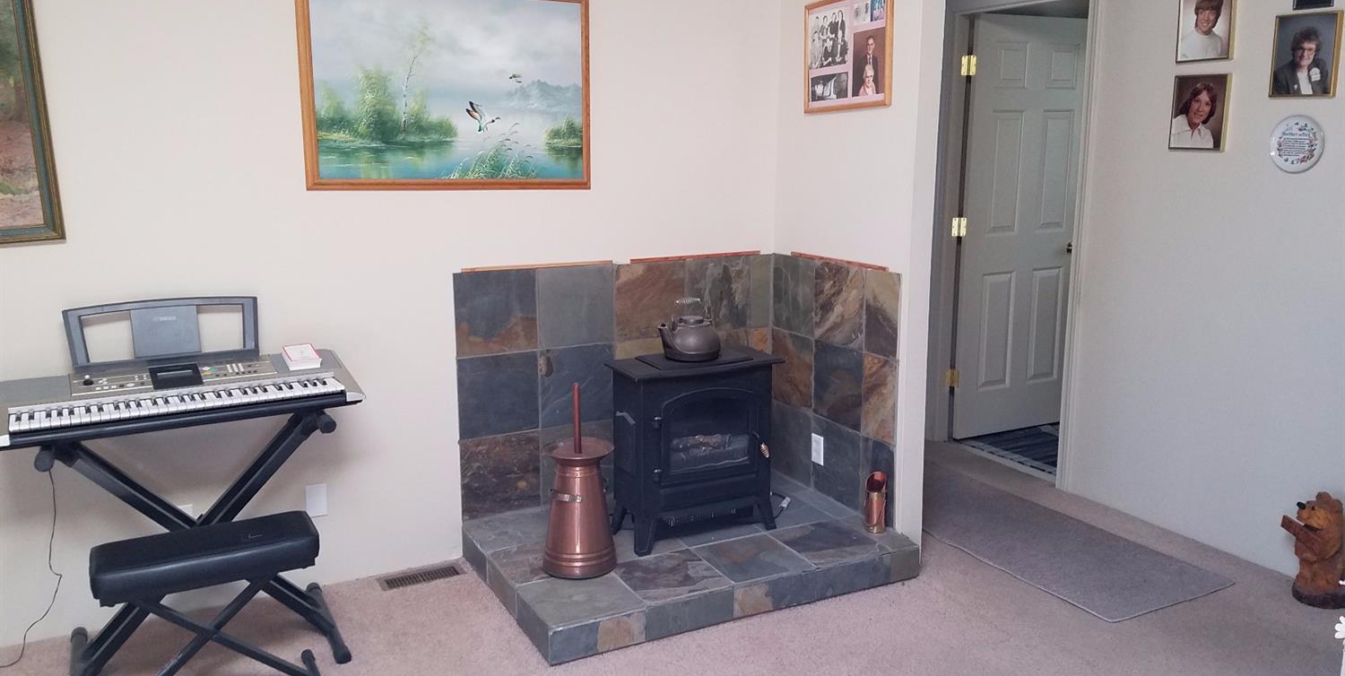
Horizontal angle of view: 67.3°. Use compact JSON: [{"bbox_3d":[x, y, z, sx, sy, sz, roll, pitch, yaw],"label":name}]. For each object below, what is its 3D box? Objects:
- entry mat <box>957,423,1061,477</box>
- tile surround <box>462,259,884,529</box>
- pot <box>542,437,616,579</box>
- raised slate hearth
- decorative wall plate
[{"bbox_3d":[1.878,0.551,4.995,0.630,0.012,0.860,-5,12,-27],"label":"entry mat"},{"bbox_3d":[0.011,0.225,3.577,1.349,0.930,0.799,-5,12,-27],"label":"tile surround"},{"bbox_3d":[-0.301,0.548,3.285,0.242,0.400,0.242,0,10,0],"label":"pot"},{"bbox_3d":[0.052,0.770,3.650,1.397,0.112,0.924,-5,12,-27],"label":"raised slate hearth"},{"bbox_3d":[2.081,-0.645,3.362,0.020,0.189,0.180,-5,12,-27],"label":"decorative wall plate"}]

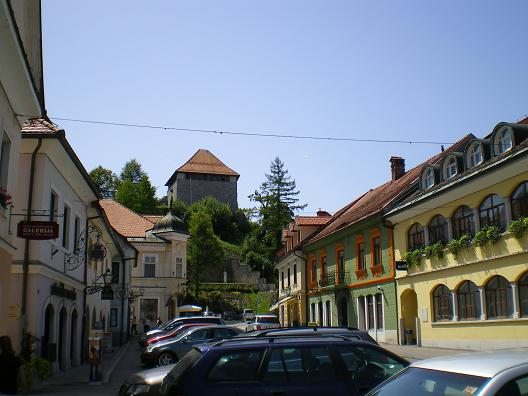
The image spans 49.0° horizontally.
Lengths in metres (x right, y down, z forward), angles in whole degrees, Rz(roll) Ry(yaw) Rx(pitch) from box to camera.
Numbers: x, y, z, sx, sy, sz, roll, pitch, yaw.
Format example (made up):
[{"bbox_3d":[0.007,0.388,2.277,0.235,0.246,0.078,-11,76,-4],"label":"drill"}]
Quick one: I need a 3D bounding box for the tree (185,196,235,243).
[{"bbox_3d":[-9.830,4.213,108.521,8.600,8.500,8.400,1,-12,-7],"label":"tree"}]

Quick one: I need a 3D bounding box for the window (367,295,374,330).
[{"bbox_3d":[6.880,7.397,37.444,0.200,2.200,1.000,2,-12,-13],"label":"window"}]

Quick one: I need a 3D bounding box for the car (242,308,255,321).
[{"bbox_3d":[-2.211,16.991,84.316,1.800,1.720,4.400,0,-12,-4],"label":"car"}]

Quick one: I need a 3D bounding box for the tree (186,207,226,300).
[{"bbox_3d":[-8.075,7.660,80.000,5.100,12.300,5.100,-1,-12,0],"label":"tree"}]

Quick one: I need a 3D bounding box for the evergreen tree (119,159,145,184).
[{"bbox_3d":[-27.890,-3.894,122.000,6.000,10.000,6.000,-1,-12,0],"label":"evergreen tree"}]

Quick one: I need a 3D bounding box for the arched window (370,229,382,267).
[{"bbox_3d":[7.172,3.211,36.851,0.200,2.350,1.350,2,-12,-13],"label":"arched window"}]

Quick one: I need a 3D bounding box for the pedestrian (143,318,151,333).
[{"bbox_3d":[-10.695,11.651,52.758,0.500,1.600,0.400,-7,-13,26],"label":"pedestrian"}]

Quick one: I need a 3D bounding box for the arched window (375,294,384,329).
[{"bbox_3d":[6.970,6.819,34.978,0.180,2.150,1.100,2,-13,-12],"label":"arched window"}]

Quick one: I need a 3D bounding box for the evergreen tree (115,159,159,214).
[{"bbox_3d":[-25.298,-1.885,115.000,8.700,12.000,8.700,-1,-12,0],"label":"evergreen tree"}]

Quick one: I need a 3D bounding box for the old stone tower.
[{"bbox_3d":[-13.108,-2.753,121.229,12.400,15.380,12.200,4,-13,-20],"label":"old stone tower"}]

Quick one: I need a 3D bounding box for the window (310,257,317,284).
[{"bbox_3d":[4.163,6.097,48.741,0.180,2.250,1.100,2,-13,-12],"label":"window"}]

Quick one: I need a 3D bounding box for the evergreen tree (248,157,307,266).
[{"bbox_3d":[2.321,2.493,99.653,9.200,19.000,9.000,0,-12,-3],"label":"evergreen tree"}]

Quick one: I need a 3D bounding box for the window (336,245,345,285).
[{"bbox_3d":[5.562,4.908,42.140,0.180,2.600,1.200,2,-13,-12],"label":"window"}]

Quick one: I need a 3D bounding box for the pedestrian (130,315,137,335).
[{"bbox_3d":[-12.000,11.750,53.500,0.550,1.720,0.500,0,-12,-5],"label":"pedestrian"}]

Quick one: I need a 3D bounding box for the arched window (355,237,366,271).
[{"bbox_3d":[6.573,3.768,39.355,0.200,2.250,1.350,2,-12,-13],"label":"arched window"}]

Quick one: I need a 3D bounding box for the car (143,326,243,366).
[{"bbox_3d":[-2.391,5.606,22.000,4.350,1.460,1.780,2,-13,-14],"label":"car"}]

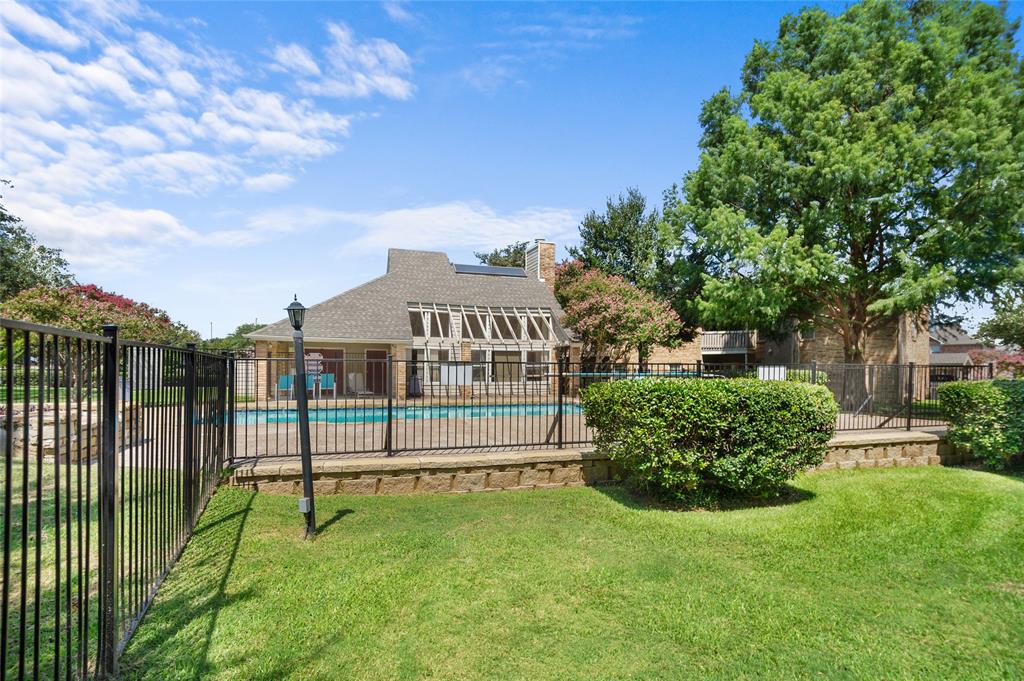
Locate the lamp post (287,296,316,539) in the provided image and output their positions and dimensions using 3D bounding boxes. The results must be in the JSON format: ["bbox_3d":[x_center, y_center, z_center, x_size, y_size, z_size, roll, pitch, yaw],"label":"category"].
[{"bbox_3d":[-1.775,0.655,4.120,0.210,2.070,0.210,-3,-2,0],"label":"lamp post"}]

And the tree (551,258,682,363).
[{"bbox_3d":[4.750,-0.450,21.800,5.400,6.100,5.200,0,-2,0],"label":"tree"}]

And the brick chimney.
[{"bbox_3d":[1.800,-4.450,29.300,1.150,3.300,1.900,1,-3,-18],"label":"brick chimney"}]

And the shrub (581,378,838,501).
[{"bbox_3d":[2.470,1.200,6.200,3.050,1.450,1.800,1,-2,-12],"label":"shrub"}]

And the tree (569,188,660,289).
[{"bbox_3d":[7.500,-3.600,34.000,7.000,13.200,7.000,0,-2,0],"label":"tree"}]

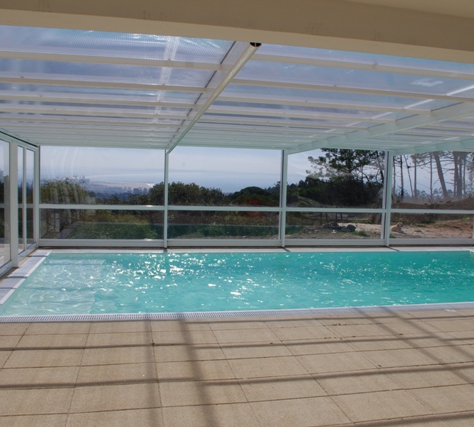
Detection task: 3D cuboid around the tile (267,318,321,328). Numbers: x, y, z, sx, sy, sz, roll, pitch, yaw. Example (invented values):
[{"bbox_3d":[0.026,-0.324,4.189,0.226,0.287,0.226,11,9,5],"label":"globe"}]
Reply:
[{"bbox_3d":[0.592,1.196,5.245,0.600,0.040,0.400,1,5,-12],"label":"tile"}]

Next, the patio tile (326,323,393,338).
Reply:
[{"bbox_3d":[1.259,1.233,4.989,0.600,0.040,0.400,1,5,-12],"label":"patio tile"}]

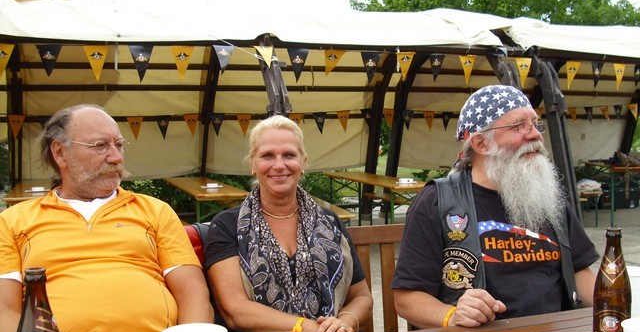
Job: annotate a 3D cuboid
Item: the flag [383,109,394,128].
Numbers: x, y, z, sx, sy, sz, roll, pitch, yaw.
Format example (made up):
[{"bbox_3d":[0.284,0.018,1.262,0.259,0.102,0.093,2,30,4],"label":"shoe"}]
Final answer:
[{"bbox_3d":[1.017,-0.686,9.540,0.195,0.295,0.010,-2,3,-21],"label":"flag"}]

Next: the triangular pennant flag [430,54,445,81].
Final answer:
[{"bbox_3d":[1.136,-0.943,6.256,0.195,0.295,0.010,-2,3,-21],"label":"triangular pennant flag"}]

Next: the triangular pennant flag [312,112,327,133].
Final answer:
[{"bbox_3d":[-0.003,-0.601,9.149,0.195,0.295,0.010,-2,3,-21],"label":"triangular pennant flag"}]

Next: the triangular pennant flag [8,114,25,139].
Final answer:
[{"bbox_3d":[-3.652,-0.458,7.800,0.200,0.300,0.020,-1,2,-16],"label":"triangular pennant flag"}]

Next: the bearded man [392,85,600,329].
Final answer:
[{"bbox_3d":[0.555,0.430,1.470,0.590,1.280,0.750,-1,2,-20],"label":"bearded man"}]

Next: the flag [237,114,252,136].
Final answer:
[{"bbox_3d":[-1.019,-0.544,8.759,0.195,0.295,0.010,-2,3,-21],"label":"flag"}]

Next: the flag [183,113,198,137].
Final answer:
[{"bbox_3d":[-1.646,-0.508,8.266,0.200,0.290,0.020,-1,3,-10],"label":"flag"}]

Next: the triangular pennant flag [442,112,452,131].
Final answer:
[{"bbox_3d":[1.964,-0.678,9.904,0.195,0.295,0.010,-2,3,-21],"label":"triangular pennant flag"}]

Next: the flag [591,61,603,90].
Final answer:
[{"bbox_3d":[3.026,-0.978,7.040,0.200,0.290,0.020,-1,4,-25],"label":"flag"}]

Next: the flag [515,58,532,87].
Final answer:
[{"bbox_3d":[2.086,-0.952,6.621,0.195,0.295,0.010,-2,3,-21],"label":"flag"}]

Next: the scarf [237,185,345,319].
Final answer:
[{"bbox_3d":[-0.076,0.217,1.660,0.270,0.335,0.220,0,-5,-5],"label":"scarf"}]

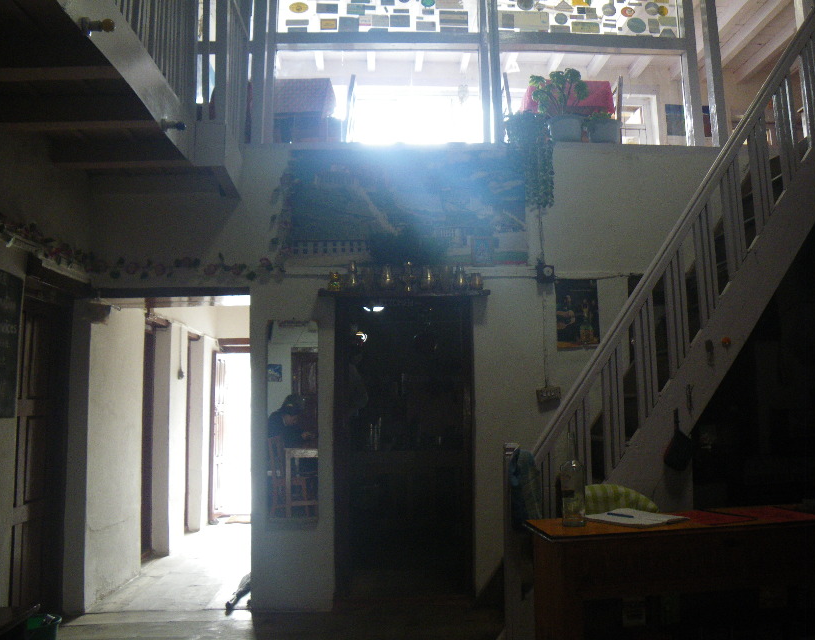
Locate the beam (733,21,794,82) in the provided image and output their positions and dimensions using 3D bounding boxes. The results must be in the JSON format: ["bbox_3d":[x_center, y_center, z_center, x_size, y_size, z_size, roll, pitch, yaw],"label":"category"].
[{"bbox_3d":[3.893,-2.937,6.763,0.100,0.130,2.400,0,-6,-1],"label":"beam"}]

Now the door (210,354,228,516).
[{"bbox_3d":[-1.972,1.211,7.323,0.060,1.700,0.520,0,-6,-1],"label":"door"}]

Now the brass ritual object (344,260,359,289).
[{"bbox_3d":[-0.334,-0.270,4.147,0.090,0.160,0.090,0,-6,-1],"label":"brass ritual object"}]

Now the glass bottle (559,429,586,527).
[{"bbox_3d":[0.521,0.499,2.173,0.068,0.300,0.068,0,-6,-1],"label":"glass bottle"}]

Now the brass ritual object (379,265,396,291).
[{"bbox_3d":[-0.120,-0.256,4.151,0.090,0.150,0.090,0,-6,-1],"label":"brass ritual object"}]

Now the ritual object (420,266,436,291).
[{"bbox_3d":[0.120,-0.250,4.156,0.090,0.150,0.090,0,-6,-1],"label":"ritual object"}]

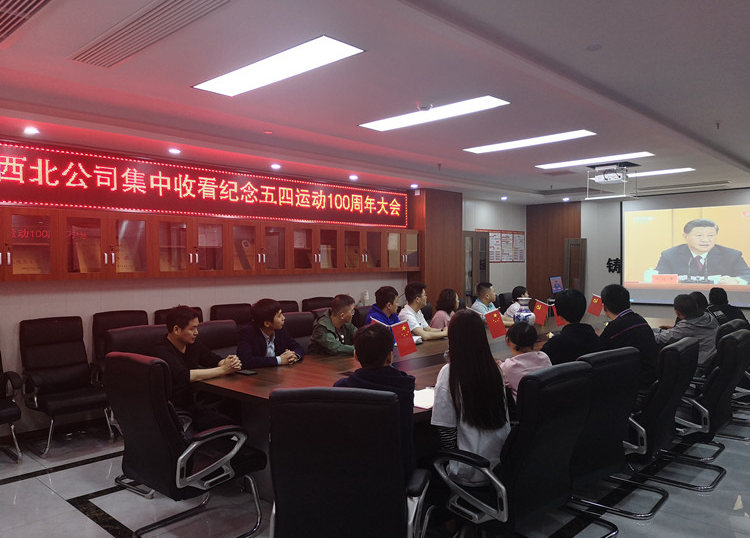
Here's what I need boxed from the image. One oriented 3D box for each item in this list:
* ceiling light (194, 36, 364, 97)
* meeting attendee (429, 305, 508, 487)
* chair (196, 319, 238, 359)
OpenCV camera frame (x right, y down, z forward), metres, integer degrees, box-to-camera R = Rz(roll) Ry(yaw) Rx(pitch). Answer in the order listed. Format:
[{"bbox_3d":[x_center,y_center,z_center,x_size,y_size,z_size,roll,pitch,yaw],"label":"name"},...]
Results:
[{"bbox_3d":[-0.593,-1.149,3.338,1.200,0.050,0.300,0,1,42],"label":"ceiling light"},{"bbox_3d":[0.450,0.843,2.950,0.460,1.290,0.660,-1,1,-30],"label":"meeting attendee"},{"bbox_3d":[-1.133,0.979,4.667,0.600,1.060,0.700,-1,1,-43],"label":"chair"}]

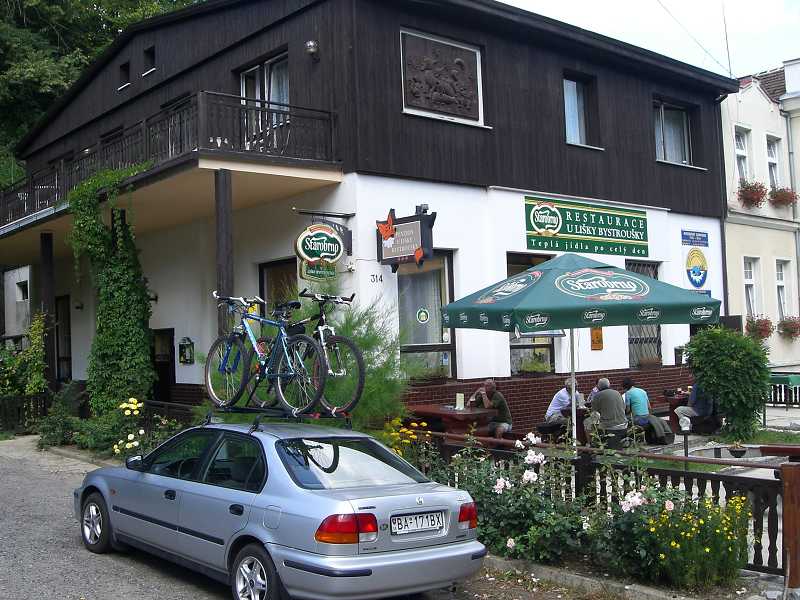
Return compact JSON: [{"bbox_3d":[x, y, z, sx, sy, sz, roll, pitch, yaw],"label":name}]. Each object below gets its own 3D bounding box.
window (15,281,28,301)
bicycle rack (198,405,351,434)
[{"bbox_3d":[-11.320,-0.263,26.471,0.150,0.550,1.050,0,-3,-41],"label":"window"},{"bbox_3d":[-1.038,1.063,7.778,1.200,0.210,1.500,6,-5,-45],"label":"bicycle rack"}]

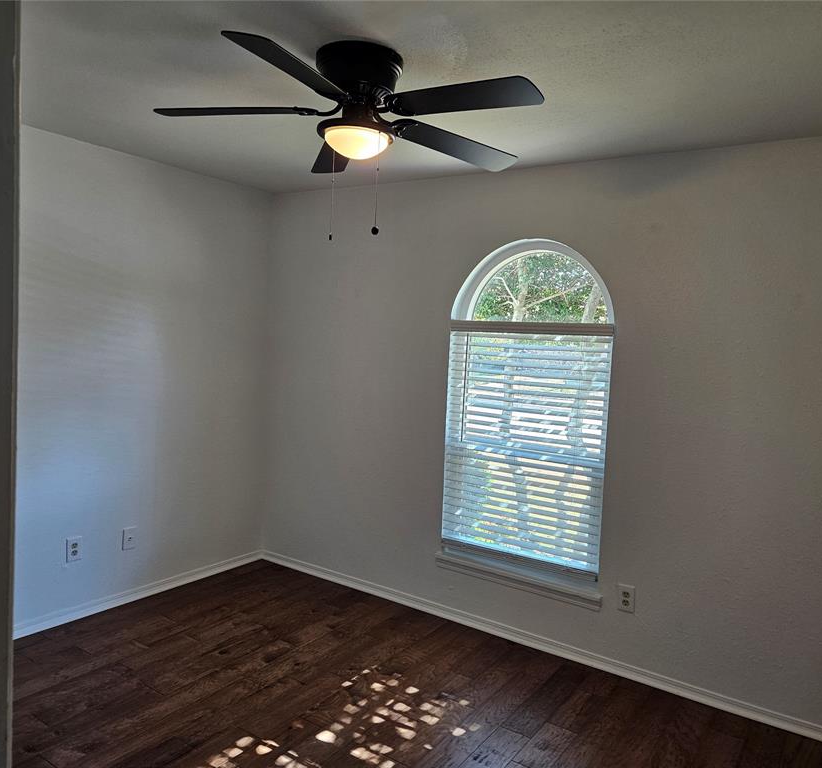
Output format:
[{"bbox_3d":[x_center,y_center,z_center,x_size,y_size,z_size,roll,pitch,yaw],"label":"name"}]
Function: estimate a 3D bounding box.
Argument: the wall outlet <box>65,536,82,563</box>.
[{"bbox_3d":[-1.731,0.852,3.497,0.010,0.123,0.078,6,6,34],"label":"wall outlet"}]

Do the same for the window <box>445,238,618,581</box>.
[{"bbox_3d":[0.595,0.109,3.525,0.893,1.685,0.100,6,6,34],"label":"window"}]

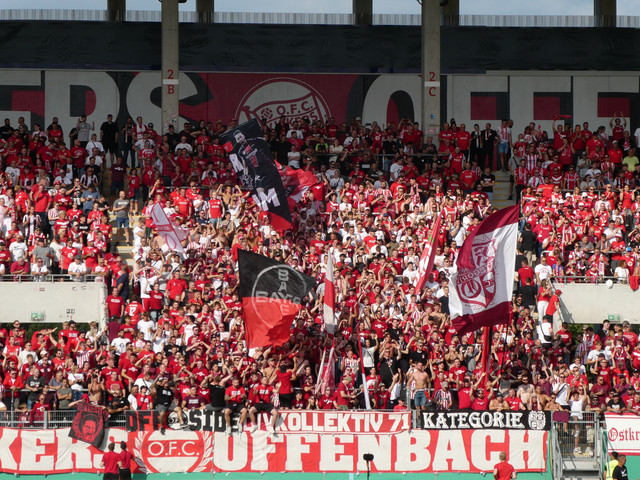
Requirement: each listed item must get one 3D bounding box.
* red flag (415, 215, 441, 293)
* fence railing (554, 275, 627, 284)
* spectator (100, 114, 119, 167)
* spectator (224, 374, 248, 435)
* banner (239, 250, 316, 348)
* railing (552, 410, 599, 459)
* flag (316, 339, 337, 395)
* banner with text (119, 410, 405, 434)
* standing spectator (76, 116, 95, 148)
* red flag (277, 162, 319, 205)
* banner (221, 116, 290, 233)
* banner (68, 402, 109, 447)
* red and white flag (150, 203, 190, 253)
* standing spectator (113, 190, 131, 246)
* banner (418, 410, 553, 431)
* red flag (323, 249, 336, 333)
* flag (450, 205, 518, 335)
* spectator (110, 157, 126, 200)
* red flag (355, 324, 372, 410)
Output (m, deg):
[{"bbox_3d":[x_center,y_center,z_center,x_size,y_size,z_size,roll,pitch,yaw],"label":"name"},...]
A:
[{"bbox_3d":[3.216,0.404,88.500,0.720,2.300,0.400,0,-2,-5],"label":"red flag"},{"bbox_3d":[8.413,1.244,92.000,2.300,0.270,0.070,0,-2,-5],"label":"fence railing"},{"bbox_3d":[-7.400,-3.488,104.000,0.620,1.840,0.360,0,0,-6],"label":"spectator"},{"bbox_3d":[-2.283,4.531,80.500,0.600,1.580,0.750,0,-2,-5],"label":"spectator"},{"bbox_3d":[-1.207,1.690,84.000,2.200,2.800,0.700,0,0,0],"label":"banner"},{"bbox_3d":[7.082,5.405,82.000,1.270,1.360,0.080,0,-2,-5],"label":"railing"},{"bbox_3d":[0.182,3.597,82.800,0.580,1.580,0.300,0,-2,-5],"label":"flag"},{"bbox_3d":[-1.445,5.092,83.000,7.950,0.600,0.100,0,0,0],"label":"banner with text"},{"bbox_3d":[-8.117,-3.410,102.400,0.600,1.800,0.450,0,-2,-7],"label":"standing spectator"},{"bbox_3d":[-0.771,-1.820,97.000,1.500,1.550,0.500,0,-2,-5],"label":"red flag"},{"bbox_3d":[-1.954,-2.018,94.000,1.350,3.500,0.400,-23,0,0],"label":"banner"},{"bbox_3d":[-6.480,5.164,82.800,1.000,1.080,0.200,13,0,0],"label":"banner"},{"bbox_3d":[-4.675,-0.391,92.500,1.300,1.600,0.400,0,-2,-5],"label":"red and white flag"},{"bbox_3d":[-6.522,-0.710,97.300,0.540,1.790,0.420,1,-2,-14],"label":"standing spectator"},{"bbox_3d":[4.672,5.064,83.000,3.700,0.580,0.100,0,0,0],"label":"banner"},{"bbox_3d":[0.275,1.517,85.500,0.420,2.400,0.450,0,0,0],"label":"red flag"},{"bbox_3d":[4.643,0.847,83.500,1.950,3.650,0.800,0,0,0],"label":"flag"},{"bbox_3d":[-6.774,-1.926,99.600,0.570,1.760,0.380,0,-2,-7],"label":"spectator"},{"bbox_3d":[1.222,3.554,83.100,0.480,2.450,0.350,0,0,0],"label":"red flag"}]

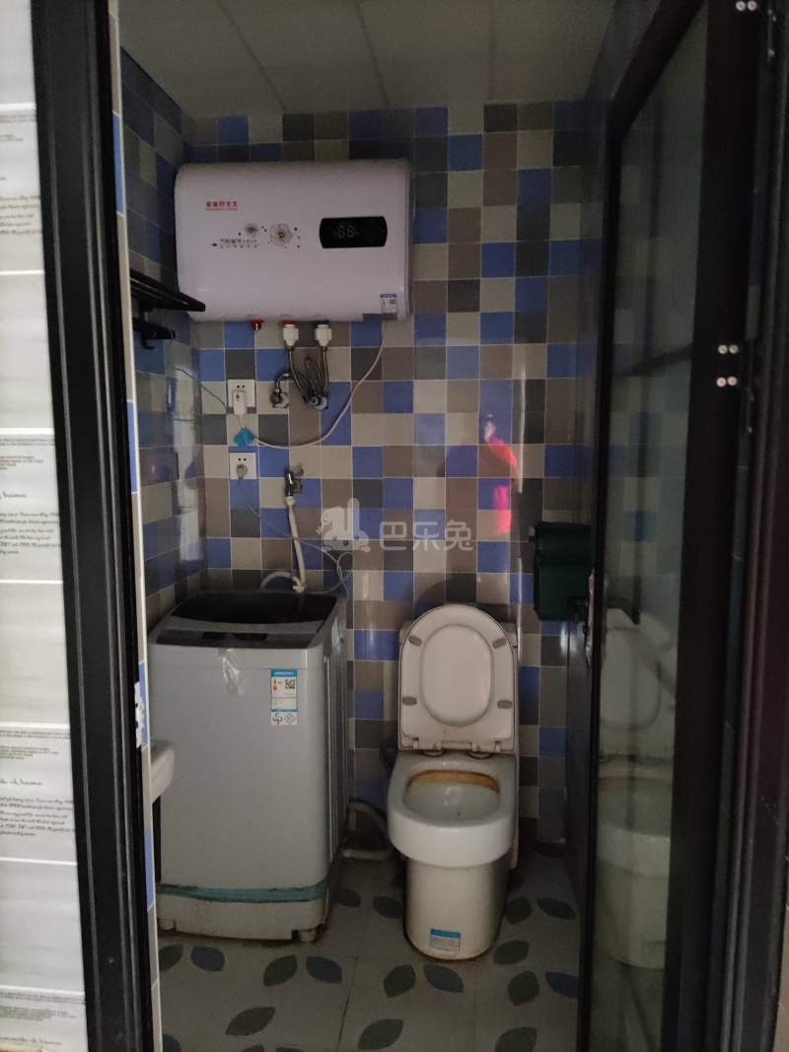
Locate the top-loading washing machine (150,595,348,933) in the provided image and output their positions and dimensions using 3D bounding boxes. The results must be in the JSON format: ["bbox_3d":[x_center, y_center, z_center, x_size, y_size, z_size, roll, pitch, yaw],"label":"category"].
[{"bbox_3d":[-0.385,0.658,2.286,0.452,0.854,0.498,1,9,6],"label":"top-loading washing machine"}]

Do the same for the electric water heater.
[{"bbox_3d":[-0.257,-0.775,2.180,0.601,0.392,0.348,1,9,6],"label":"electric water heater"}]

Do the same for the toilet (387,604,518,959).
[{"bbox_3d":[0.170,0.664,2.232,0.366,0.854,0.620,1,9,6],"label":"toilet"}]

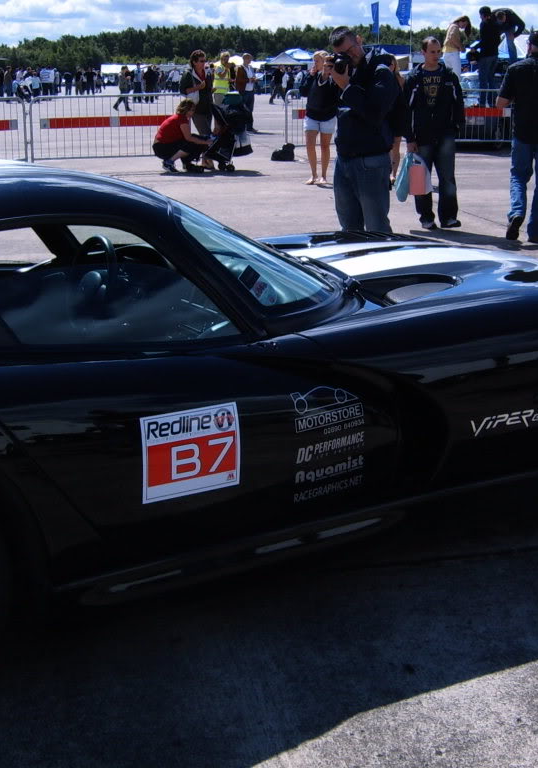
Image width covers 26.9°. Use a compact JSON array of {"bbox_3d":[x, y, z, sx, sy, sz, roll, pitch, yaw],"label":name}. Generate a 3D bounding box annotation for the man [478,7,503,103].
[{"bbox_3d":[4.182,-6.249,21.416,0.450,1.820,0.500,-9,18,-29],"label":"man"}]

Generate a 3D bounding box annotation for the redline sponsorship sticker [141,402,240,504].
[{"bbox_3d":[-0.208,0.179,2.917,0.277,0.232,0.015,-9,14,-28],"label":"redline sponsorship sticker"}]

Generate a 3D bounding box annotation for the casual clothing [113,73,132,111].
[{"bbox_3d":[-5.864,-11.709,44.998,0.700,1.500,0.500,1,16,5],"label":"casual clothing"}]

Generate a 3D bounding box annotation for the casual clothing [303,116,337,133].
[{"bbox_3d":[0.677,-3.424,14.775,0.420,0.260,0.280,1,16,5],"label":"casual clothing"}]

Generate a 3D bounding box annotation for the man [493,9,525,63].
[{"bbox_3d":[4.689,-6.697,21.915,0.600,1.310,0.750,11,19,35],"label":"man"}]

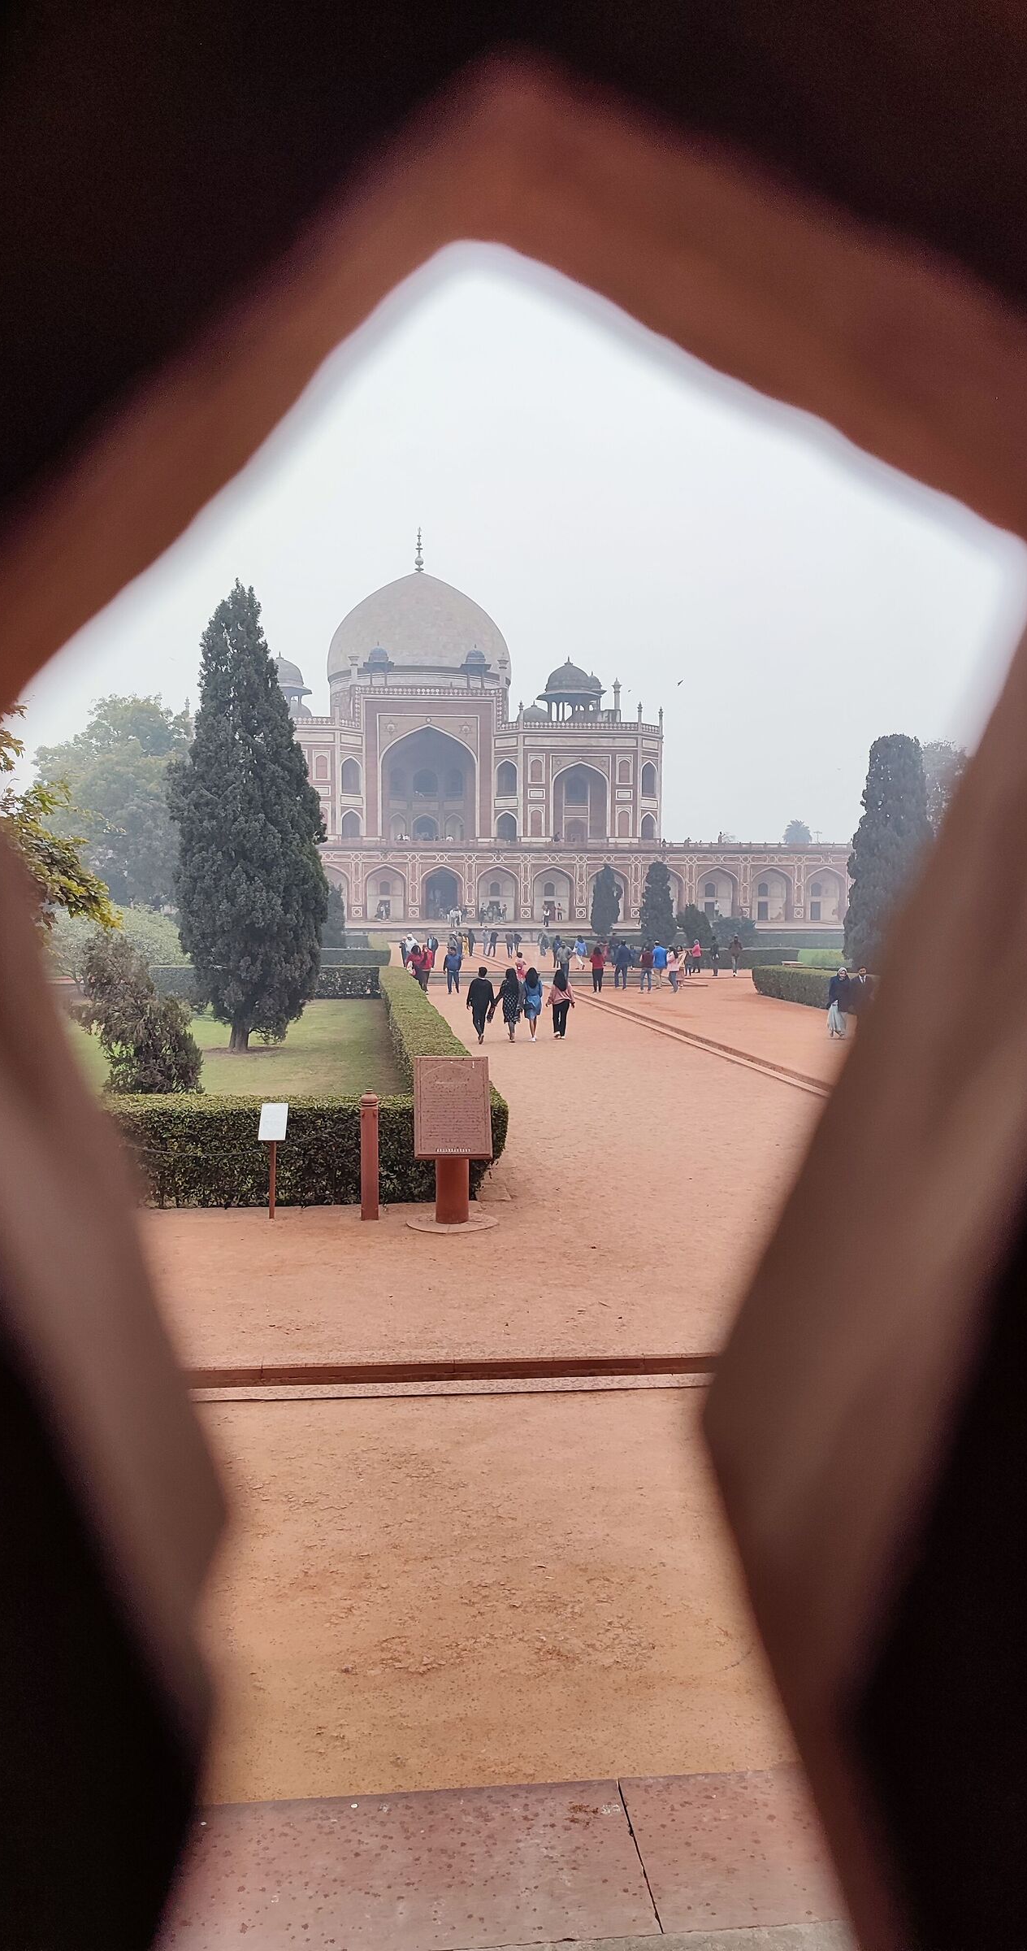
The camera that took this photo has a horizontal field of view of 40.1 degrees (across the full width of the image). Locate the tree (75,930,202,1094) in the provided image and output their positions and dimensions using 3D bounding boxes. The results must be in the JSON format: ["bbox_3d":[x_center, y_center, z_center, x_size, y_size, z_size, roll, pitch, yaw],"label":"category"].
[{"bbox_3d":[-5.675,0.642,21.240,1.950,2.640,1.900,0,3,-6],"label":"tree"}]

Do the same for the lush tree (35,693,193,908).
[{"bbox_3d":[-26.018,-10.337,94.611,12.300,17.160,12.000,0,3,-6],"label":"lush tree"}]

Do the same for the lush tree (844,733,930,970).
[{"bbox_3d":[17.094,-5.380,62.757,4.200,10.690,4.200,0,3,-6],"label":"lush tree"}]

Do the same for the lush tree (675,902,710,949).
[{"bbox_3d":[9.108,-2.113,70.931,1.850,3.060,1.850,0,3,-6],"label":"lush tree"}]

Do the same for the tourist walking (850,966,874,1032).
[{"bbox_3d":[7.965,0.623,31.962,0.560,1.680,0.360,0,3,2],"label":"tourist walking"}]

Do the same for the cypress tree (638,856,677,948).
[{"bbox_3d":[7.678,-3.481,74.877,1.950,5.420,1.950,0,3,-6],"label":"cypress tree"}]

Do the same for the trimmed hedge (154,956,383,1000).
[{"bbox_3d":[-8.346,0.235,47.175,7.900,1.080,1.100,0,3,-6],"label":"trimmed hedge"}]

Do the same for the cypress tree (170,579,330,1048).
[{"bbox_3d":[-5.622,-3.317,29.578,3.350,9.800,3.350,0,3,-6],"label":"cypress tree"}]

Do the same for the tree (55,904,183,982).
[{"bbox_3d":[-14.366,-1.043,50.929,5.500,3.150,5.200,0,3,-6],"label":"tree"}]

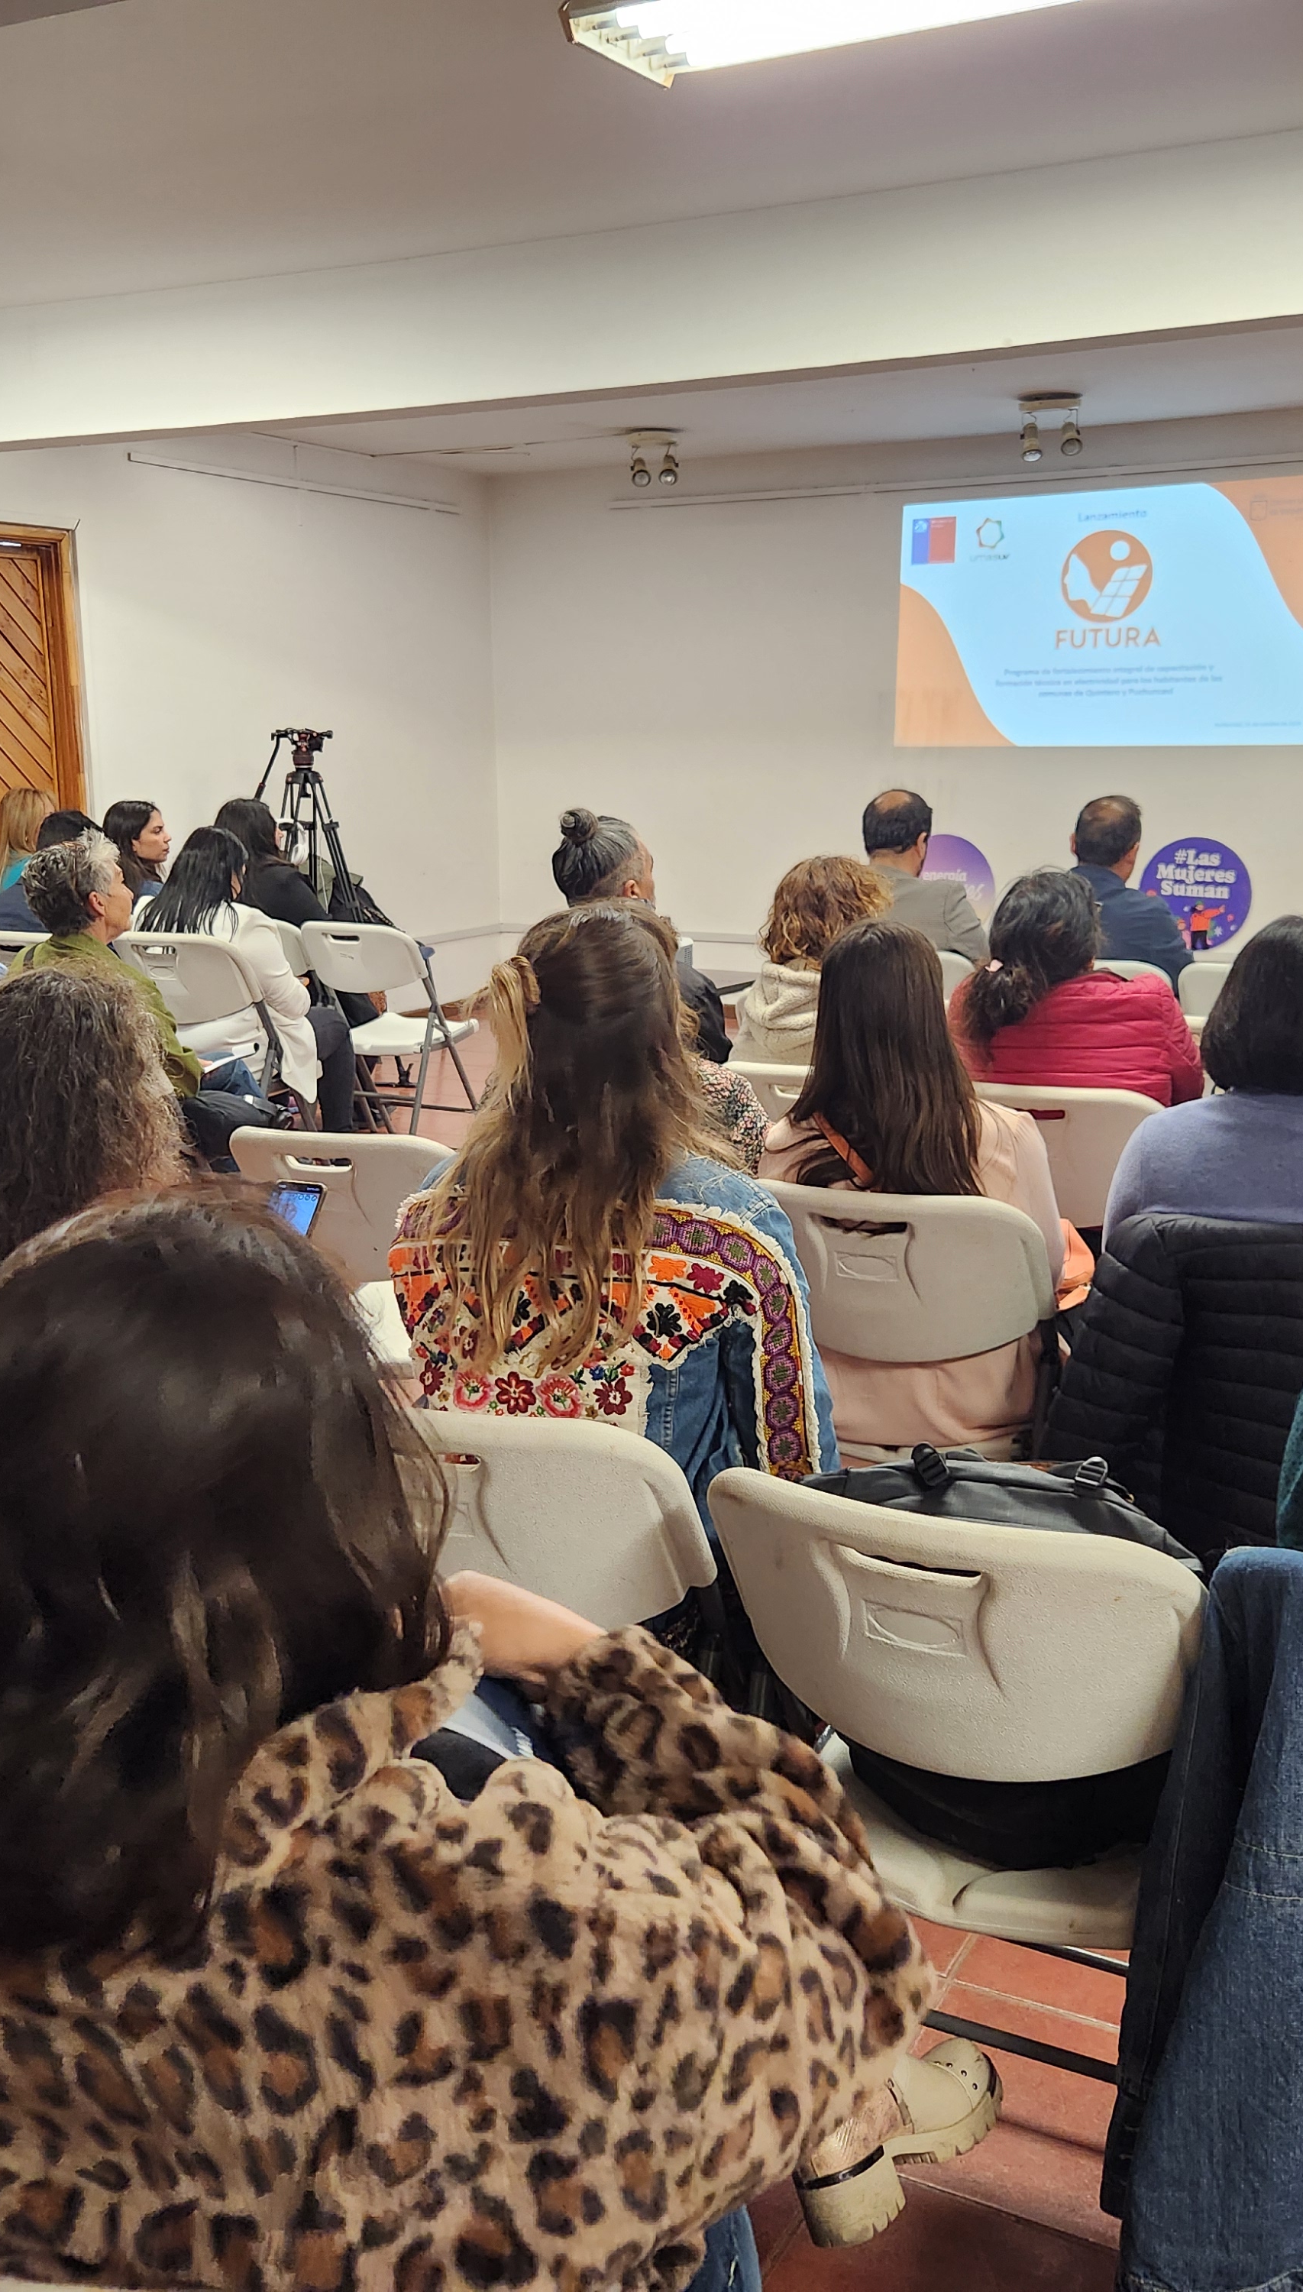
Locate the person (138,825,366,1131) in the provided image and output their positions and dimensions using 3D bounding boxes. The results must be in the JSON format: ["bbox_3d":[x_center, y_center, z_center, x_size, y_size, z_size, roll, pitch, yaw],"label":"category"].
[{"bbox_3d":[-1.421,-0.486,6.990,0.500,1.210,0.750,5,13,30],"label":"person"}]

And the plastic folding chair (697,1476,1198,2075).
[{"bbox_3d":[0.342,0.693,2.025,0.470,0.850,0.520,6,13,28],"label":"plastic folding chair"}]

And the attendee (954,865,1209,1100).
[{"bbox_3d":[0.983,0.026,4.143,0.490,1.190,0.800,6,14,32],"label":"attendee"}]

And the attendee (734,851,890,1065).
[{"bbox_3d":[0.492,-0.009,4.468,0.480,1.250,0.800,6,13,27],"label":"attendee"}]

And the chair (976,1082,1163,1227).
[{"bbox_3d":[0.813,0.272,3.922,0.470,0.850,0.510,5,13,28],"label":"chair"}]

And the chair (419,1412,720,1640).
[{"bbox_3d":[-0.092,0.630,2.292,0.470,0.850,0.510,5,13,27],"label":"chair"}]

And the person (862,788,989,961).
[{"bbox_3d":[0.863,-0.431,6.217,0.520,1.300,0.750,5,13,27],"label":"person"}]

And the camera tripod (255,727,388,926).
[{"bbox_3d":[-1.509,-0.997,8.723,0.800,1.530,0.780,0,12,5],"label":"camera tripod"}]

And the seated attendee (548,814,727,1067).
[{"bbox_3d":[0.076,-0.145,4.810,0.480,1.290,0.800,7,14,34],"label":"seated attendee"}]

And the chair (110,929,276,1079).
[{"bbox_3d":[-1.393,-0.196,6.483,0.470,0.850,0.520,4,12,22],"label":"chair"}]

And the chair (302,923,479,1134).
[{"bbox_3d":[-0.955,-0.449,7.547,0.460,0.800,0.500,6,14,32],"label":"chair"}]

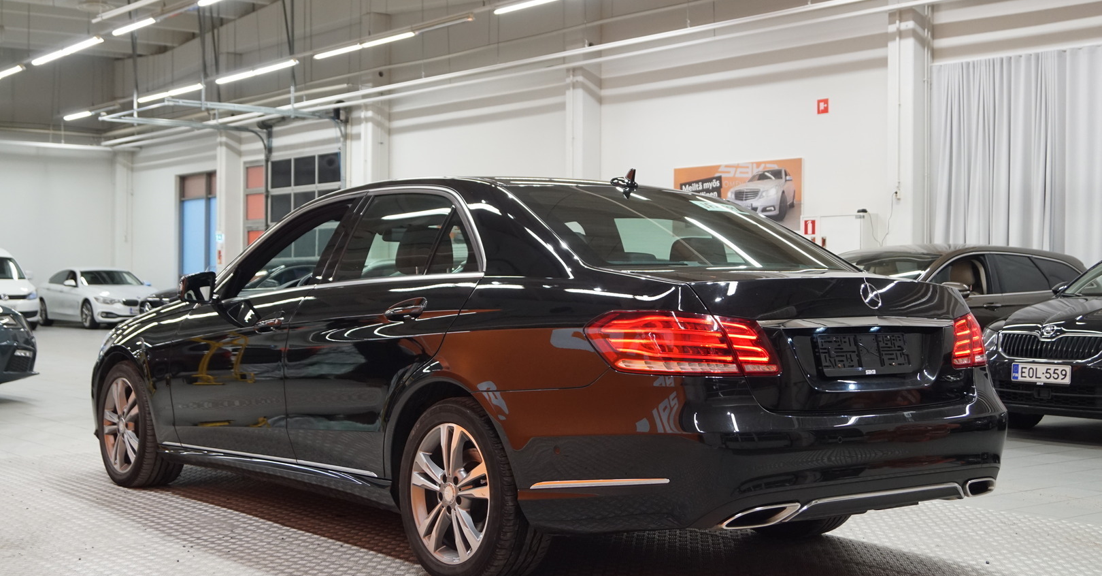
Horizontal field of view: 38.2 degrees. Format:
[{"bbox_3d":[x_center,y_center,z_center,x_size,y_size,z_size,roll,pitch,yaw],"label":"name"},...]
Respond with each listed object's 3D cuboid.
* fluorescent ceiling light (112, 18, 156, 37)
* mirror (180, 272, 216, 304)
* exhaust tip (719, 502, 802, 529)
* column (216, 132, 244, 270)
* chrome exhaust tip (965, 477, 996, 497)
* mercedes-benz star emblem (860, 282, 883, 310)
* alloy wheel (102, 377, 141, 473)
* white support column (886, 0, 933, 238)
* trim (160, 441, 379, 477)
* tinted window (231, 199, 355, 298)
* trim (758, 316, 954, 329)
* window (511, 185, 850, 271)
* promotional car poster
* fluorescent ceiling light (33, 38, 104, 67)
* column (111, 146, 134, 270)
[{"bbox_3d":[-5.567,-3.490,21.231,0.120,0.100,1.569,0,0,-35],"label":"fluorescent ceiling light"},{"bbox_3d":[-1.486,0.002,6.750,0.200,0.143,0.120,1,0,-37],"label":"mirror"},{"bbox_3d":[0.594,0.647,4.548,0.250,0.072,0.090,1,0,-28],"label":"exhaust tip"},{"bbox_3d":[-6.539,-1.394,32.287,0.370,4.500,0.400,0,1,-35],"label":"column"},{"bbox_3d":[1.419,0.661,5.273,0.090,0.072,0.240,0,0,43],"label":"chrome exhaust tip"},{"bbox_3d":[0.994,0.025,4.943,0.092,0.092,0.014,1,-28,-37],"label":"mercedes-benz star emblem"},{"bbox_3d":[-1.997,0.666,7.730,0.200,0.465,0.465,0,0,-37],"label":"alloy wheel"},{"bbox_3d":[3.873,-1.107,17.137,0.340,4.150,0.360,0,0,-35],"label":"white support column"},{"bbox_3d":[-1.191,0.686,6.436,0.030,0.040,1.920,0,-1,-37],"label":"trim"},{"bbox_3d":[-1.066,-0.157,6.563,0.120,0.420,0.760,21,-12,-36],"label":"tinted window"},{"bbox_3d":[1.015,0.107,5.080,0.930,0.042,0.070,0,0,-37],"label":"trim"},{"bbox_3d":[0.446,-0.208,5.728,1.270,0.100,0.756,1,26,-37],"label":"window"},{"bbox_3d":[2.587,-1.257,22.309,0.030,0.958,2.620,1,0,-37],"label":"promotional car poster"},{"bbox_3d":[-7.624,-3.709,25.040,0.090,0.080,3.390,1,0,-37],"label":"fluorescent ceiling light"},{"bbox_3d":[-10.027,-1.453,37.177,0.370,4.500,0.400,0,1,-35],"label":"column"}]

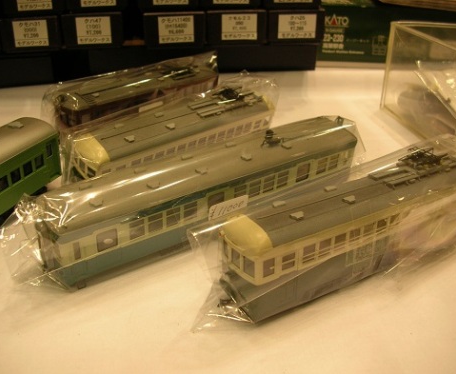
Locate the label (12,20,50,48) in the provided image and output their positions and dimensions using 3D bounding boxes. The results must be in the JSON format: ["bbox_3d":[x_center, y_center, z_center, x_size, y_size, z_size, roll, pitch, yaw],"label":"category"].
[{"bbox_3d":[-0.217,-0.169,0.557,0.036,0.028,0.001,-3,27,-9],"label":"label"}]

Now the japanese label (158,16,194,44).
[{"bbox_3d":[-0.058,-0.175,0.563,0.040,0.028,0.001,-3,27,-9],"label":"japanese label"}]

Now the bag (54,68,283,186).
[{"bbox_3d":[-0.031,-0.030,0.333,0.042,0.049,0.160,25,35,39],"label":"bag"}]

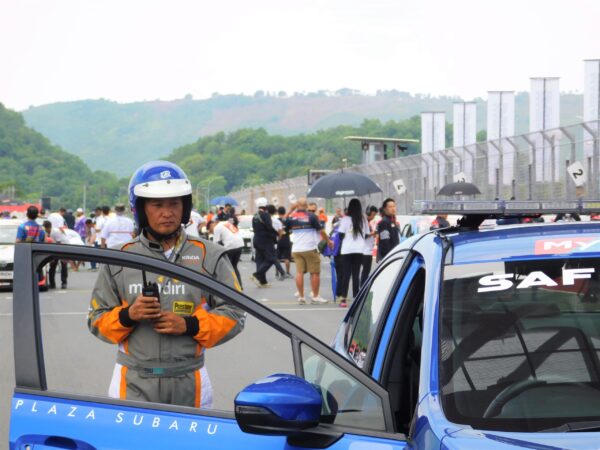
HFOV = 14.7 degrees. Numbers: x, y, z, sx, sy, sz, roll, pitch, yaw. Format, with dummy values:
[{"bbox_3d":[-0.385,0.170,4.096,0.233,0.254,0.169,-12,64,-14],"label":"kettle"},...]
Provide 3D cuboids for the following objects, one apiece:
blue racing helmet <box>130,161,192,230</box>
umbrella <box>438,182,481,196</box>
[{"bbox_3d":[-0.542,-0.109,9.050,0.250,0.280,0.310,-4,4,-15],"label":"blue racing helmet"},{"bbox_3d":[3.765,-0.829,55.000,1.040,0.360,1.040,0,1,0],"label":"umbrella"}]

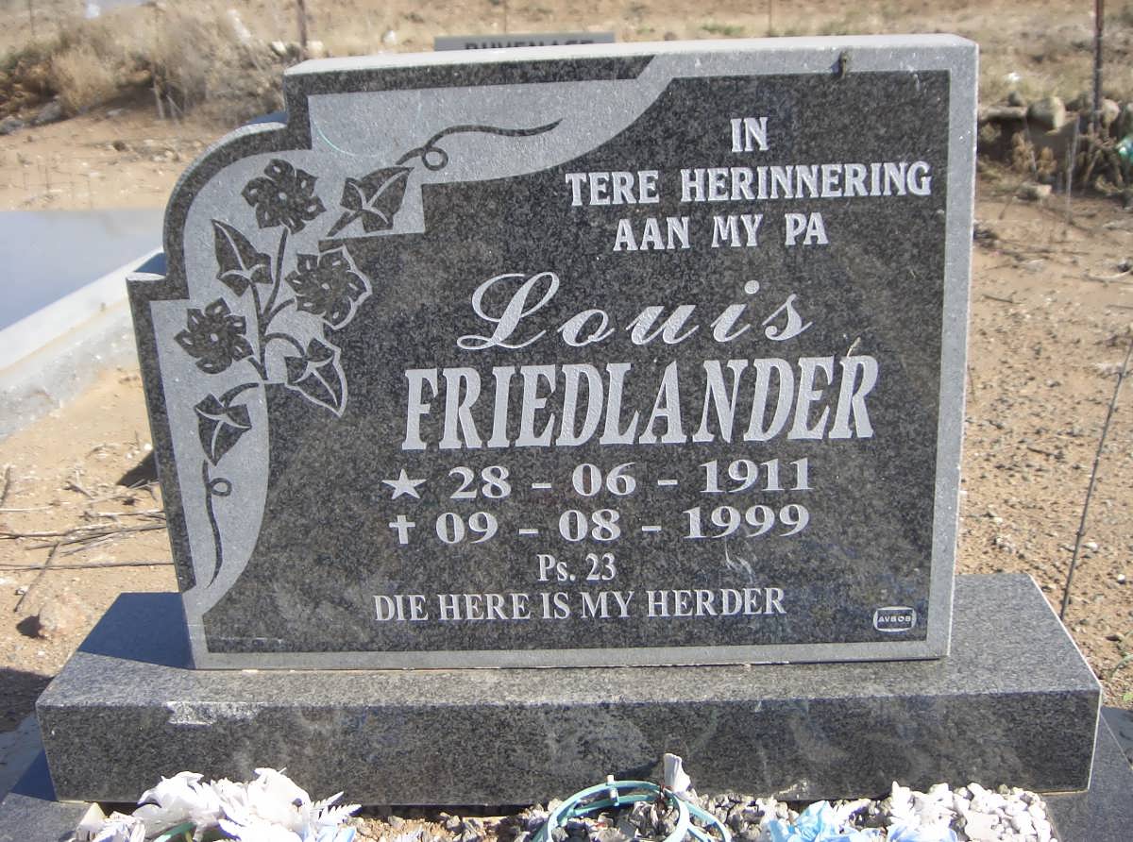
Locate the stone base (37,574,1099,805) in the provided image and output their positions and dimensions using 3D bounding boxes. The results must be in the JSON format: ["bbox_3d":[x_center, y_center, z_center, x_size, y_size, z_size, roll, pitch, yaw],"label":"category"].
[{"bbox_3d":[-0.003,0.250,1.211,0.920,0.102,0.206,-2,20,3],"label":"stone base"}]

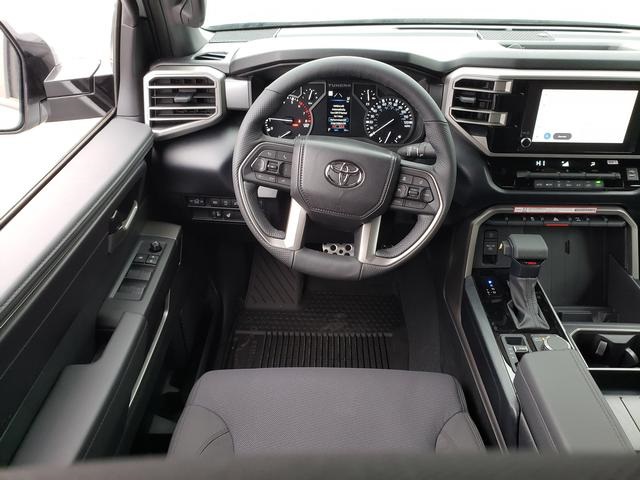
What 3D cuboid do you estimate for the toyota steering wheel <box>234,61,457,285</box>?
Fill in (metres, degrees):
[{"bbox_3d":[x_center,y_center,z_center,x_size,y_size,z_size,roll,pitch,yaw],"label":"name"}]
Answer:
[{"bbox_3d":[0.044,-0.127,0.855,0.387,0.382,0.105,10,3,-2],"label":"toyota steering wheel"}]

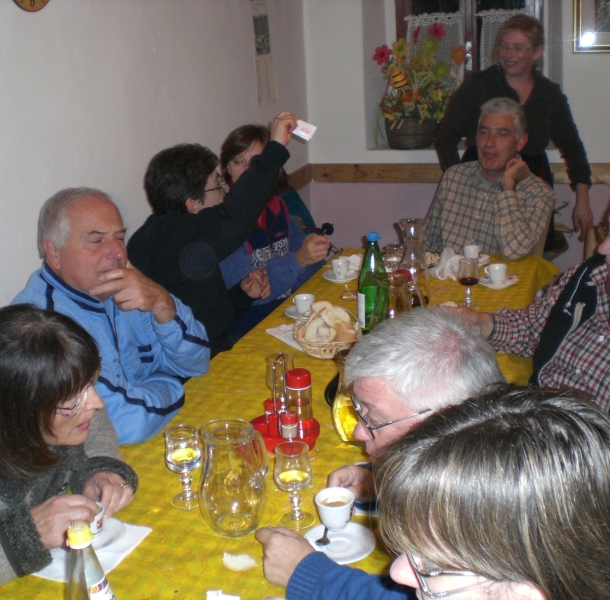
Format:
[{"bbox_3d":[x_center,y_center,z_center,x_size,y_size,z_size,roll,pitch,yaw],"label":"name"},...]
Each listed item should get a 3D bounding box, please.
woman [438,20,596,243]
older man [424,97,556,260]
[{"bbox_3d":[0.842,-0.373,3.625,0.600,1.533,0.360,7,21,25],"label":"woman"},{"bbox_3d":[0.673,-0.045,3.064,0.540,1.297,0.700,5,20,20],"label":"older man"}]

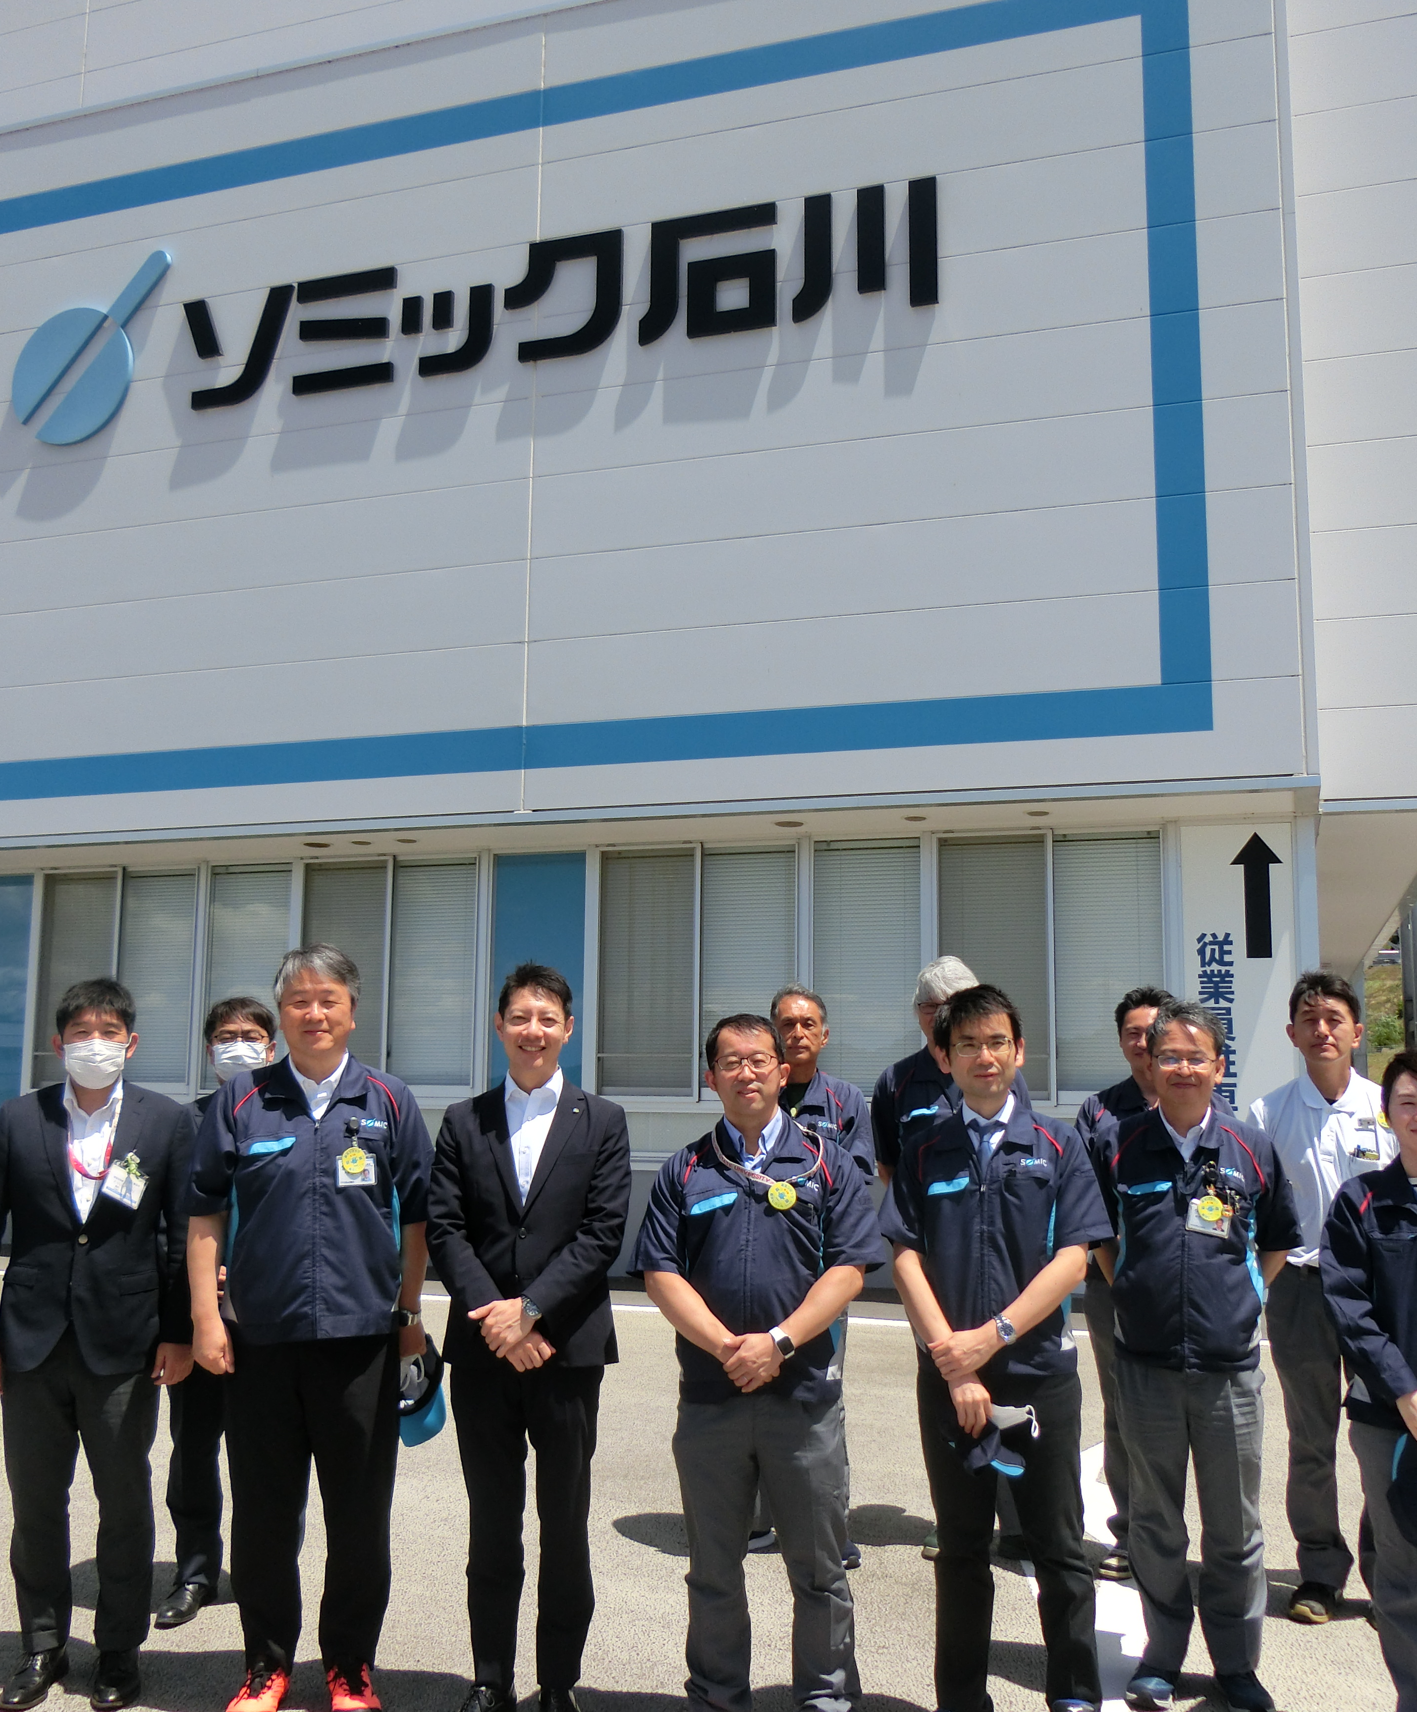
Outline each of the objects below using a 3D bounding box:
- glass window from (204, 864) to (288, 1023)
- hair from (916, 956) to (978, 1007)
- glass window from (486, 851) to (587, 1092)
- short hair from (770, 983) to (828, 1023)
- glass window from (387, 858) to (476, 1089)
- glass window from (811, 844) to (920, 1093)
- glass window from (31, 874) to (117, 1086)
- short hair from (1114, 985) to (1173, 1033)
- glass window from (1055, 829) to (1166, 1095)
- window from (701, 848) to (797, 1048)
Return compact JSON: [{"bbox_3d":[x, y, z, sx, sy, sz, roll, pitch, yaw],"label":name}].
[{"bbox_3d":[-3.702,0.984,13.284,0.747,1.772,0.080,-2,-8,19],"label":"glass window"},{"bbox_3d":[0.762,0.401,5.220,0.200,0.170,0.210,-2,-8,19],"label":"hair"},{"bbox_3d":[-1.308,1.001,12.627,0.786,2.056,0.070,-2,-8,19],"label":"glass window"},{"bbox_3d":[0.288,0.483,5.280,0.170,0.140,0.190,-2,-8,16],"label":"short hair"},{"bbox_3d":[-2.118,0.910,12.737,0.724,1.745,0.080,-2,-8,19],"label":"glass window"},{"bbox_3d":[1.119,0.778,11.614,0.791,1.780,0.080,-2,-8,19],"label":"glass window"},{"bbox_3d":[-5.311,1.040,13.844,0.780,1.771,0.080,-2,-8,19],"label":"glass window"},{"bbox_3d":[1.355,0.478,5.086,0.190,0.160,0.210,-2,-8,17],"label":"short hair"},{"bbox_3d":[2.735,0.728,11.279,0.717,1.784,0.070,-2,-8,19],"label":"glass window"},{"bbox_3d":[0.298,0.844,11.894,0.722,1.789,0.080,-2,-8,19],"label":"window"}]

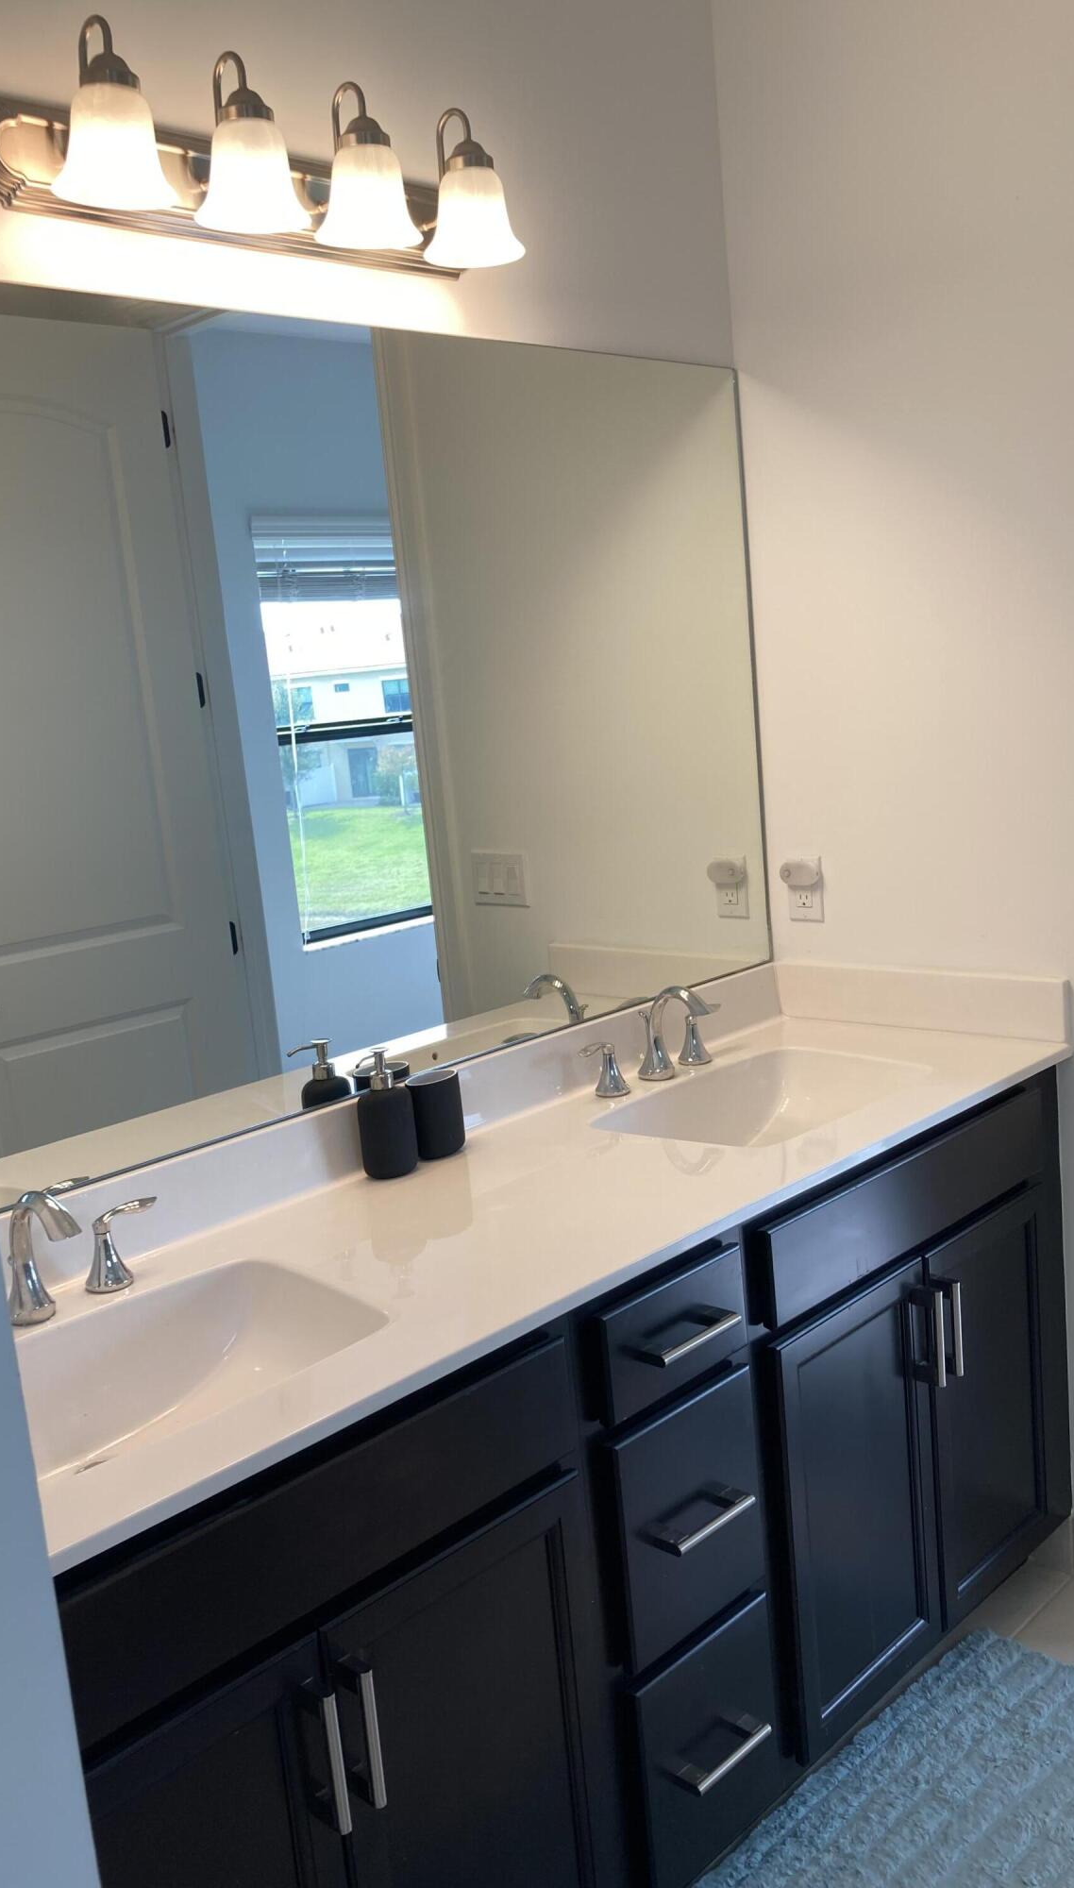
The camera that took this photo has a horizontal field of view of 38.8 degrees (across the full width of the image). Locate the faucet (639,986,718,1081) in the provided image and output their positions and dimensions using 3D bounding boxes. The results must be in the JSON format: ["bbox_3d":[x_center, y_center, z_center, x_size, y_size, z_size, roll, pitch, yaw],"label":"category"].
[{"bbox_3d":[0.253,0.128,2.414,0.154,0.152,0.175,4,14,45],"label":"faucet"}]

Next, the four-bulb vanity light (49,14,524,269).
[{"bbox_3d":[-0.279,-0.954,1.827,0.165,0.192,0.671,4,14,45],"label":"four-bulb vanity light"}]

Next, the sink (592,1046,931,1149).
[{"bbox_3d":[0.341,0.292,2.272,0.308,0.140,0.480,4,14,45],"label":"sink"}]

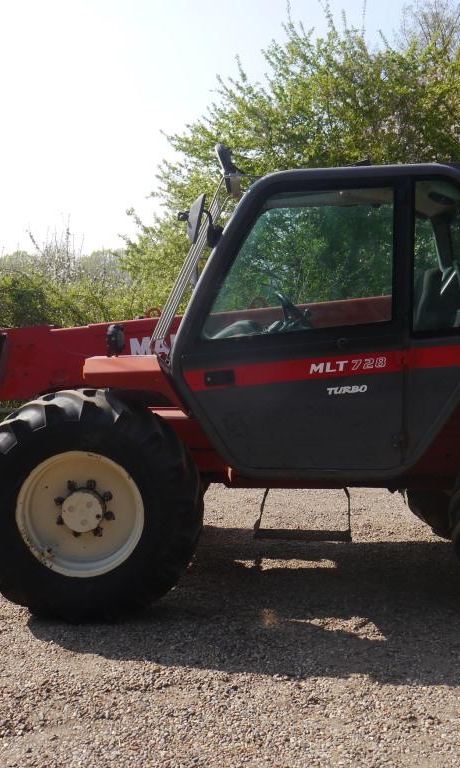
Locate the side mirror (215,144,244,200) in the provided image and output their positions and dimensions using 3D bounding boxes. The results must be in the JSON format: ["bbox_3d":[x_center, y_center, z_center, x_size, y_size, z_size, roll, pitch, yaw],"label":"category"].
[{"bbox_3d":[-0.013,-1.363,5.300,0.080,0.360,0.190,-12,7,28],"label":"side mirror"}]

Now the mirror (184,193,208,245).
[{"bbox_3d":[-0.176,-0.882,4.430,0.070,0.275,0.180,13,0,-13],"label":"mirror"}]

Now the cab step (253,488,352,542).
[{"bbox_3d":[0.391,0.710,4.470,0.520,0.290,0.200,0,2,2],"label":"cab step"}]

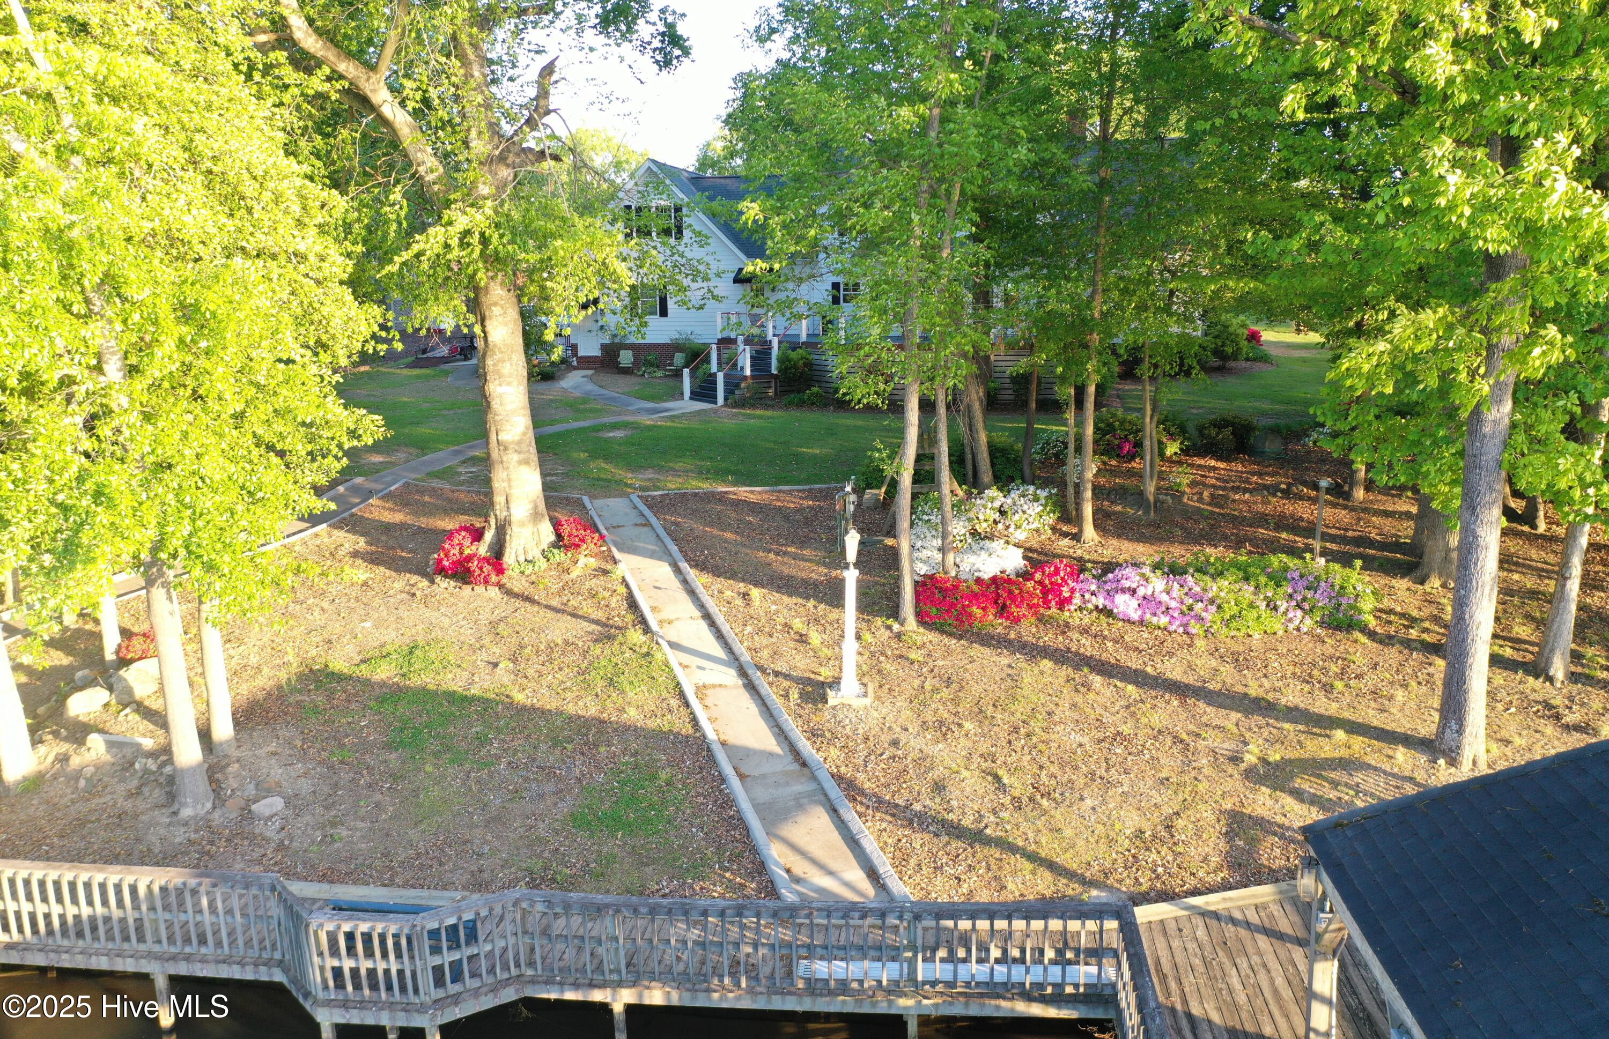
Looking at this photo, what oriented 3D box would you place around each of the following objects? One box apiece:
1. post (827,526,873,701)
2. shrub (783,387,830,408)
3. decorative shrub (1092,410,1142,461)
[{"bbox_3d":[0.628,1.330,17.733,0.620,2.550,0.600,0,14,0],"label":"post"},{"bbox_3d":[0.062,-4.229,42.658,1.600,0.650,1.000,0,14,0],"label":"shrub"},{"bbox_3d":[8.578,-2.376,34.516,1.450,1.250,1.300,0,14,0],"label":"decorative shrub"}]

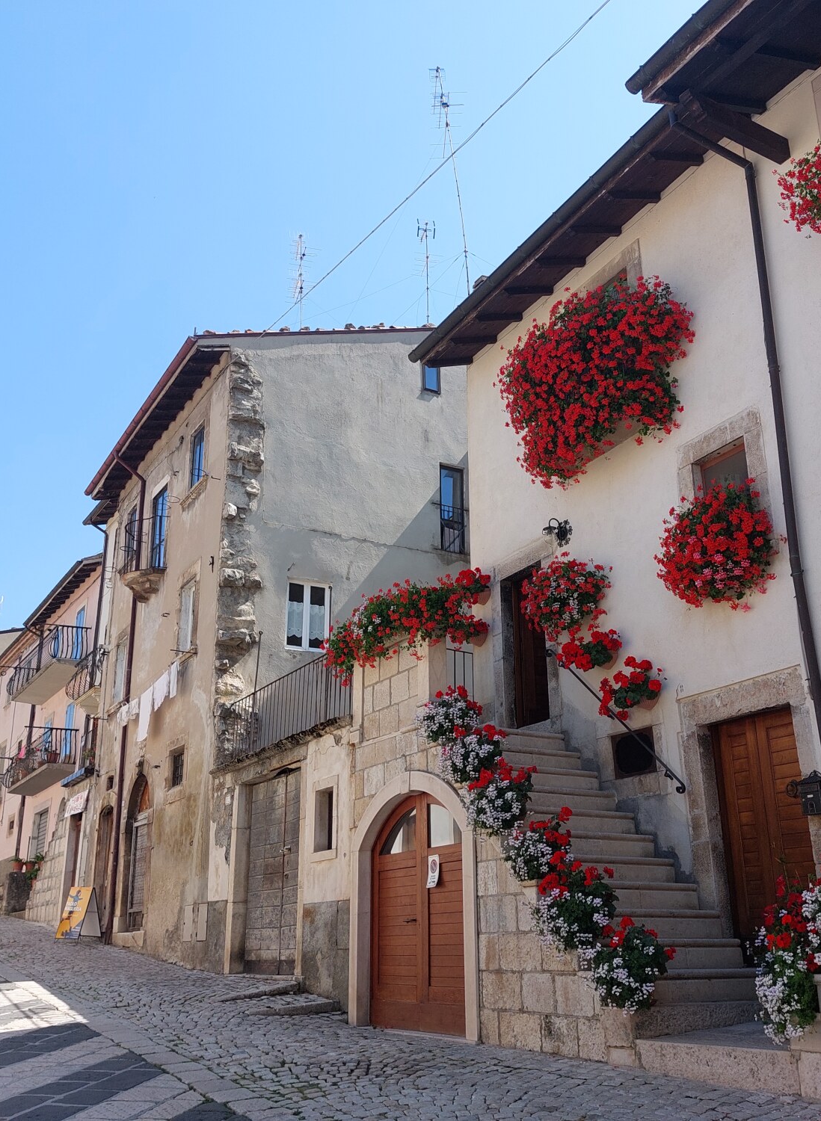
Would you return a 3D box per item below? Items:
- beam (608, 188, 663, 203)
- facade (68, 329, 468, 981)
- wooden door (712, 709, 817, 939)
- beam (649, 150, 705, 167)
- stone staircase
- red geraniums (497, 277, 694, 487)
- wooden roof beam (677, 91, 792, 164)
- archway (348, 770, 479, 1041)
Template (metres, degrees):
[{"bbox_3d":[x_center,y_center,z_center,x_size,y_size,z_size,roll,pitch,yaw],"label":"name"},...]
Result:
[{"bbox_3d":[2.402,-3.908,11.139,0.710,0.125,0.095,-8,-14,-32],"label":"beam"},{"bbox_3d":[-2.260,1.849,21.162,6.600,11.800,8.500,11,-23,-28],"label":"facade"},{"bbox_3d":[3.024,2.336,8.704,0.100,2.040,1.040,11,-23,-27],"label":"wooden door"},{"bbox_3d":[2.719,-4.112,10.598,0.710,0.125,0.095,-8,-14,-32],"label":"beam"},{"bbox_3d":[1.525,2.521,8.811,1.220,2.610,2.600,11,-23,-27],"label":"stone staircase"},{"bbox_3d":[1.929,-1.921,11.218,0.800,1.800,2.500,11,-23,-27],"label":"red geraniums"},{"bbox_3d":[3.001,-3.947,9.486,1.220,0.220,0.140,12,-23,-28],"label":"wooden roof beam"},{"bbox_3d":[0.093,3.116,9.618,0.300,2.291,2.213,12,-24,-29],"label":"archway"}]

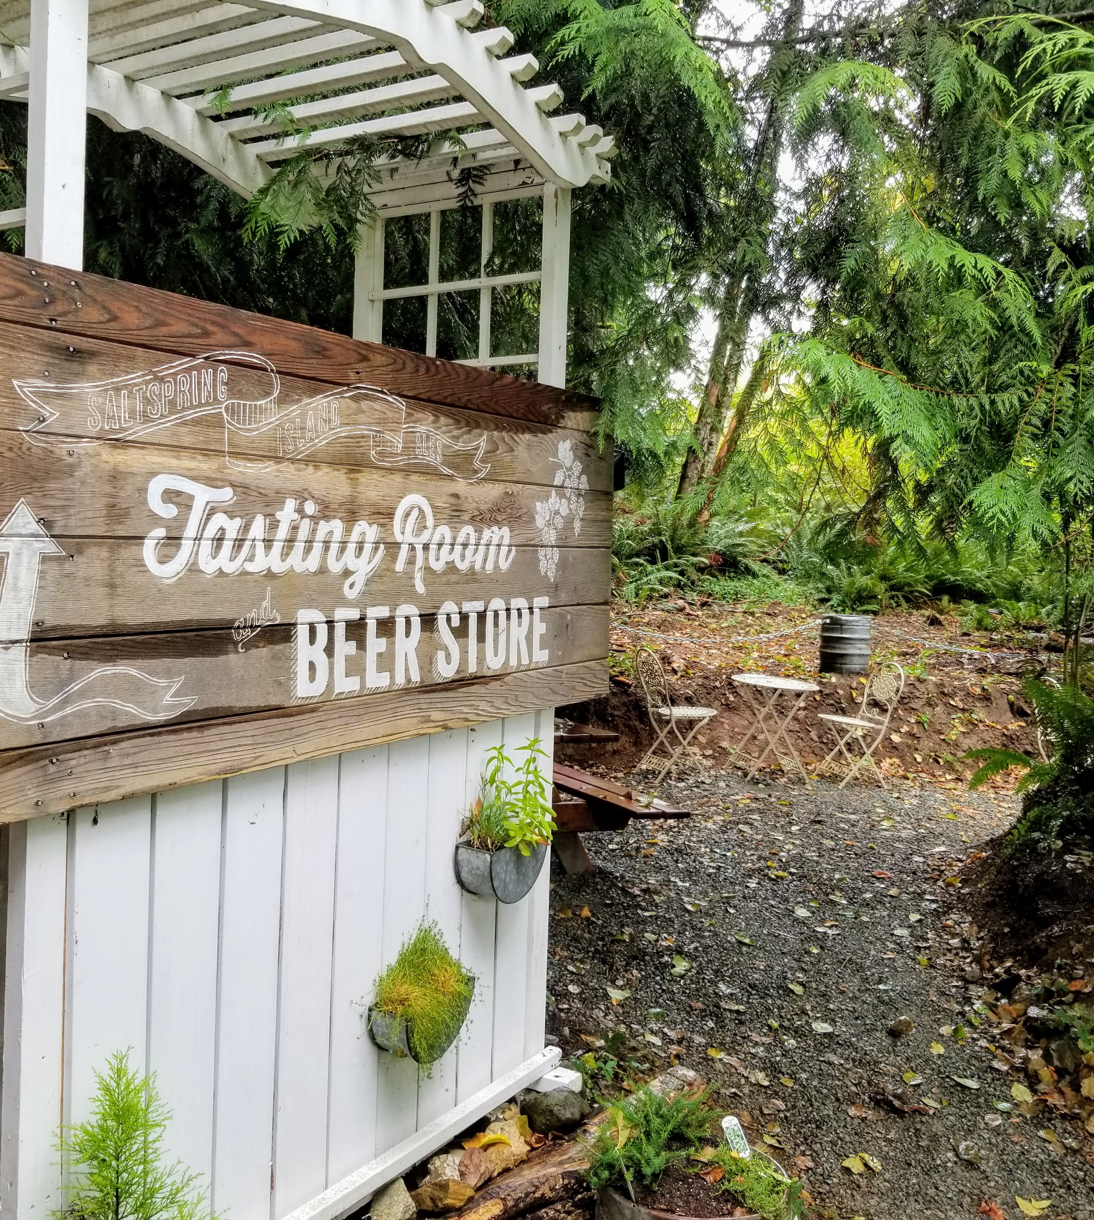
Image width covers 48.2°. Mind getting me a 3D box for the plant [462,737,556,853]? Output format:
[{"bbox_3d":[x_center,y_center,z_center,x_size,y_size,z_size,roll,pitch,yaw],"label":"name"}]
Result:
[{"bbox_3d":[-0.080,0.402,2.620,0.130,0.240,0.200,2,1,30],"label":"plant"}]

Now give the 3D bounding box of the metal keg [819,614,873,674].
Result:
[{"bbox_3d":[2.352,0.275,9.600,0.410,0.460,0.410,2,1,0],"label":"metal keg"}]

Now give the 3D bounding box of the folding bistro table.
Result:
[{"bbox_3d":[1.615,0.846,8.700,0.620,0.720,0.620,2,1,0],"label":"folding bistro table"}]

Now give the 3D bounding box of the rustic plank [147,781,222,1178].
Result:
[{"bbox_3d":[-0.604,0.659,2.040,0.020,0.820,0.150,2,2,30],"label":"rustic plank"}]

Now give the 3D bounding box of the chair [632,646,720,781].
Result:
[{"bbox_3d":[0.920,0.746,8.800,0.490,0.920,0.410,1,2,-22],"label":"chair"}]

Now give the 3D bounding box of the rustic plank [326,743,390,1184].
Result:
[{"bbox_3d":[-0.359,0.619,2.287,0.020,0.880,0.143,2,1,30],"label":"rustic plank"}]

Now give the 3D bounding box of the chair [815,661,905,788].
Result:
[{"bbox_3d":[2.231,0.810,8.700,0.500,0.880,0.410,1,1,-19],"label":"chair"}]

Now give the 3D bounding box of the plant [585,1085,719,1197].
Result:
[{"bbox_3d":[0.187,0.940,2.150,0.230,0.160,0.190,2,1,0],"label":"plant"}]

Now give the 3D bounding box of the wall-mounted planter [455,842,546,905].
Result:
[{"bbox_3d":[-0.099,0.609,2.800,0.090,0.130,0.240,2,2,30],"label":"wall-mounted planter"}]

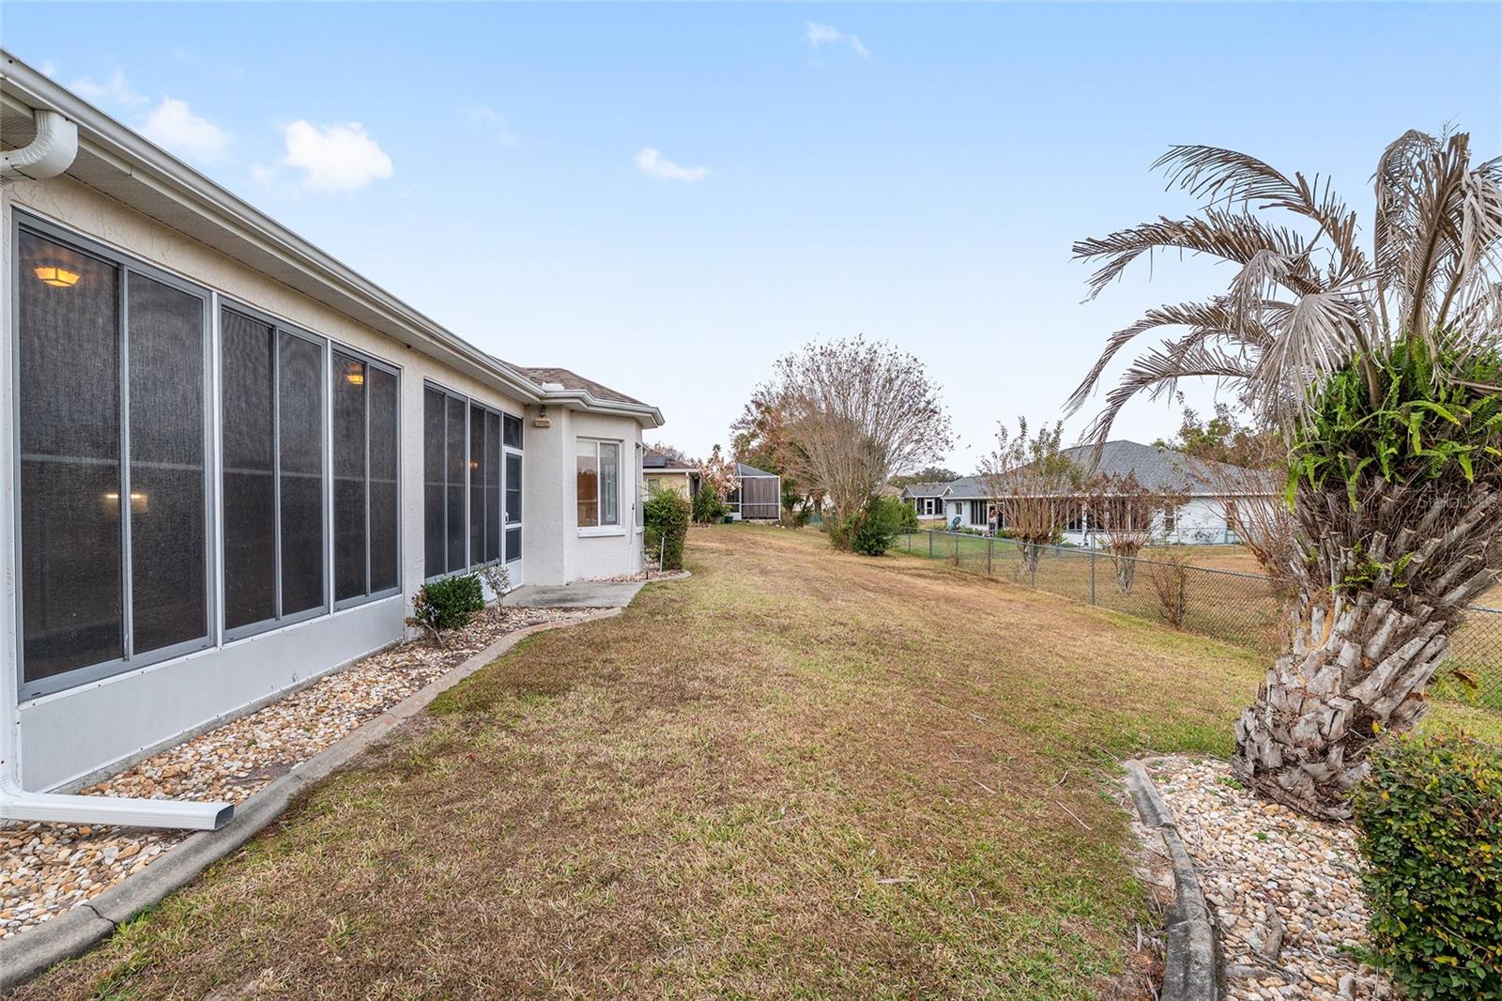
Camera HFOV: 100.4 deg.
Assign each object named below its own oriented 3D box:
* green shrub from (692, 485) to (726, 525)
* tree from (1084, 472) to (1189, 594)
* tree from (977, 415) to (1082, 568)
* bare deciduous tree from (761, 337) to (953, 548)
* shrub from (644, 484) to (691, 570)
[{"bbox_3d":[-2.177,0.221,31.800,1.750,2.050,1.700,0,0,0],"label":"green shrub"},{"bbox_3d":[10.460,0.851,17.000,2.750,3.280,2.700,0,0,0],"label":"tree"},{"bbox_3d":[9.842,-0.153,22.000,3.600,5.400,3.500,0,0,0],"label":"tree"},{"bbox_3d":[4.159,-2.228,24.500,7.400,8.300,7.000,0,0,0],"label":"bare deciduous tree"},{"bbox_3d":[-1.725,0.531,12.600,1.050,1.680,1.100,0,0,0],"label":"shrub"}]

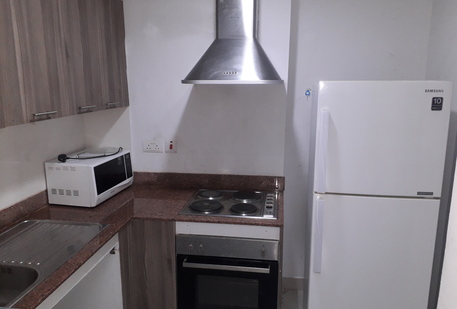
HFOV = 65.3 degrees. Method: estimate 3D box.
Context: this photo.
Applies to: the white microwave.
[{"bbox_3d":[-0.935,0.151,2.460,0.347,0.270,0.470,2,12,12],"label":"white microwave"}]

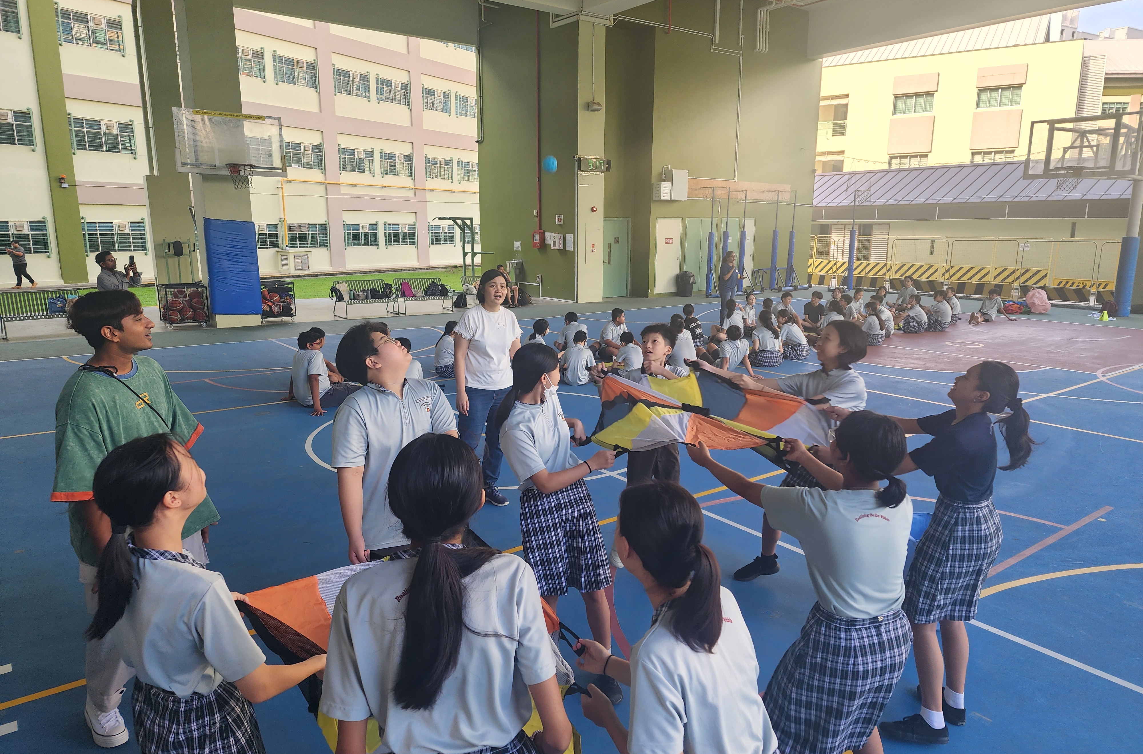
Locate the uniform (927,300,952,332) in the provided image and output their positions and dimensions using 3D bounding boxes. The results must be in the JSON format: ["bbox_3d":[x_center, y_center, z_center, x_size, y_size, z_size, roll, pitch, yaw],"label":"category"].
[{"bbox_3d":[7.169,-1.205,14.778,0.500,0.590,0.430,6,13,29],"label":"uniform"}]

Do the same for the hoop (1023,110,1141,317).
[{"bbox_3d":[10.809,-3.100,15.503,4.150,3.970,1.820,-8,14,-36],"label":"hoop"}]

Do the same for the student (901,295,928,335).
[{"bbox_3d":[6.618,-1.274,14.760,0.700,0.730,0.450,7,13,31],"label":"student"}]

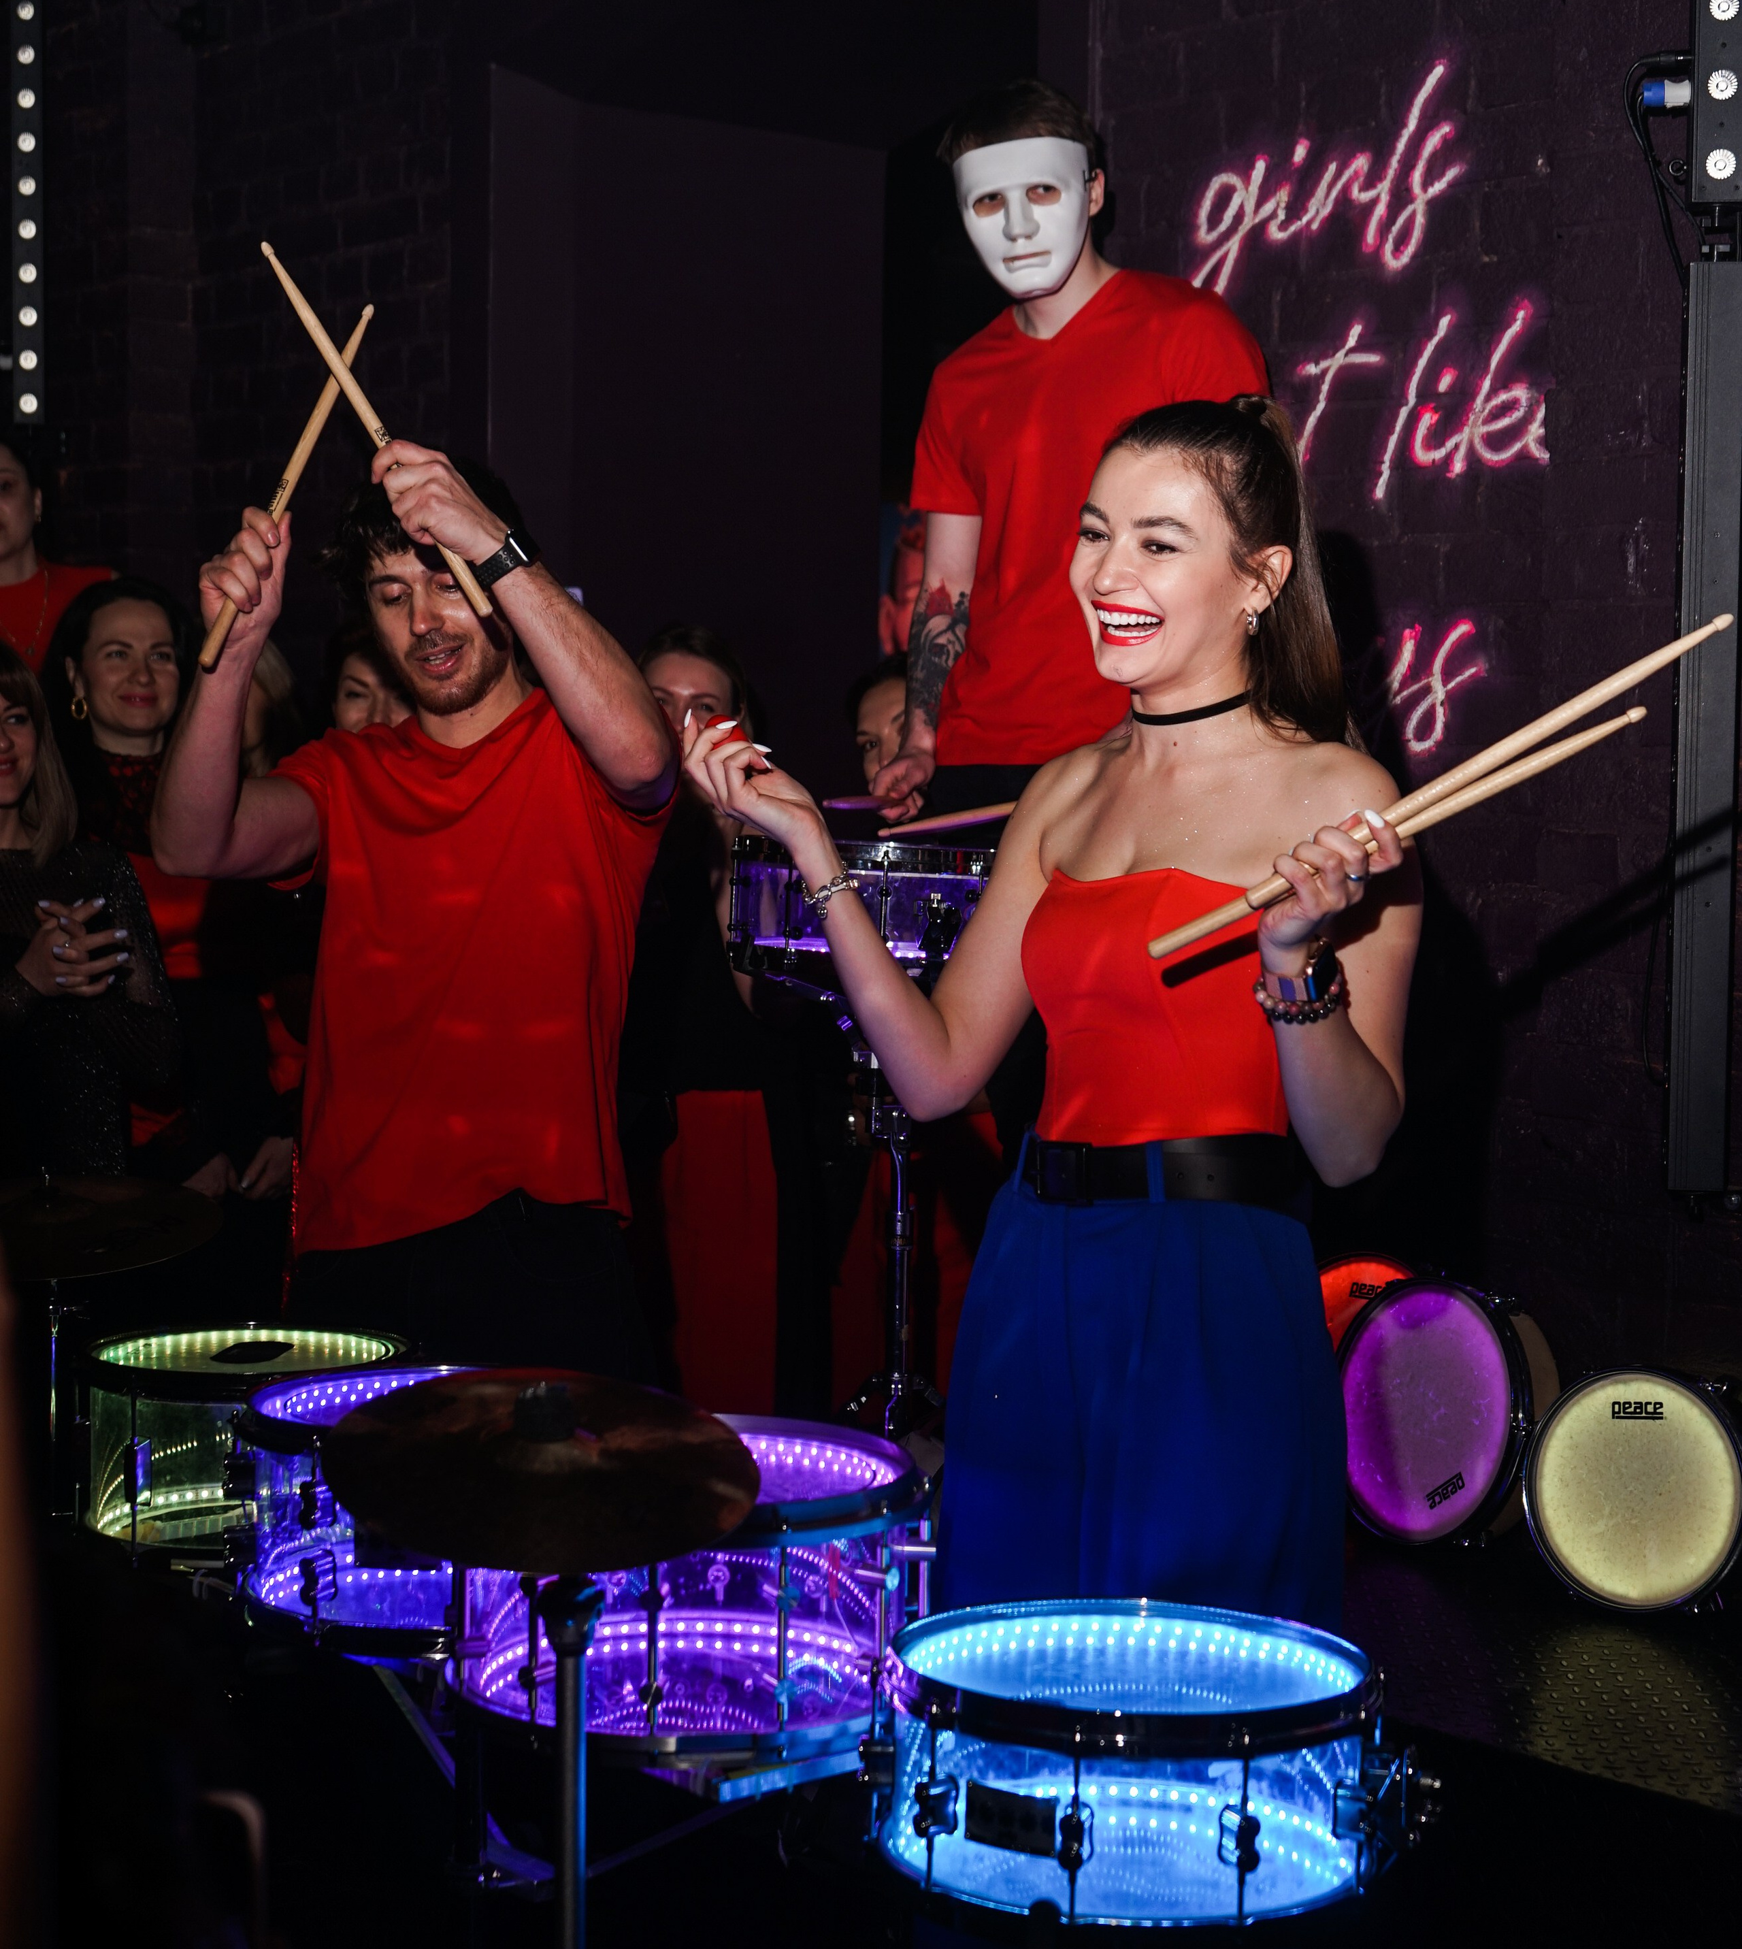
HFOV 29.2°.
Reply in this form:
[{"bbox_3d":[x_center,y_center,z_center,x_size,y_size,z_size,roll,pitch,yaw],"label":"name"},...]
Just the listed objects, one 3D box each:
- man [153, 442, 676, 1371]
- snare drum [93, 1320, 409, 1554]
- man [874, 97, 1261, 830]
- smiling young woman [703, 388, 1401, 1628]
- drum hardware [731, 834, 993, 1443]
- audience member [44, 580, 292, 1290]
[{"bbox_3d":[-0.466,0.270,3.460,0.570,1.665,0.480,0,4,-5],"label":"man"},{"bbox_3d":[-0.616,0.466,3.306,0.330,0.190,0.330,0,4,-9],"label":"snare drum"},{"bbox_3d":[0.228,-0.235,4.207,0.520,1.820,0.400,2,4,27],"label":"man"},{"bbox_3d":[0.162,0.319,2.910,0.620,1.651,0.420,3,5,38],"label":"smiling young woman"},{"bbox_3d":[0.022,0.260,3.920,0.420,0.866,0.420,1,4,0],"label":"drum hardware"},{"bbox_3d":[-0.978,0.232,4.700,0.460,1.572,0.320,-1,4,-18],"label":"audience member"}]

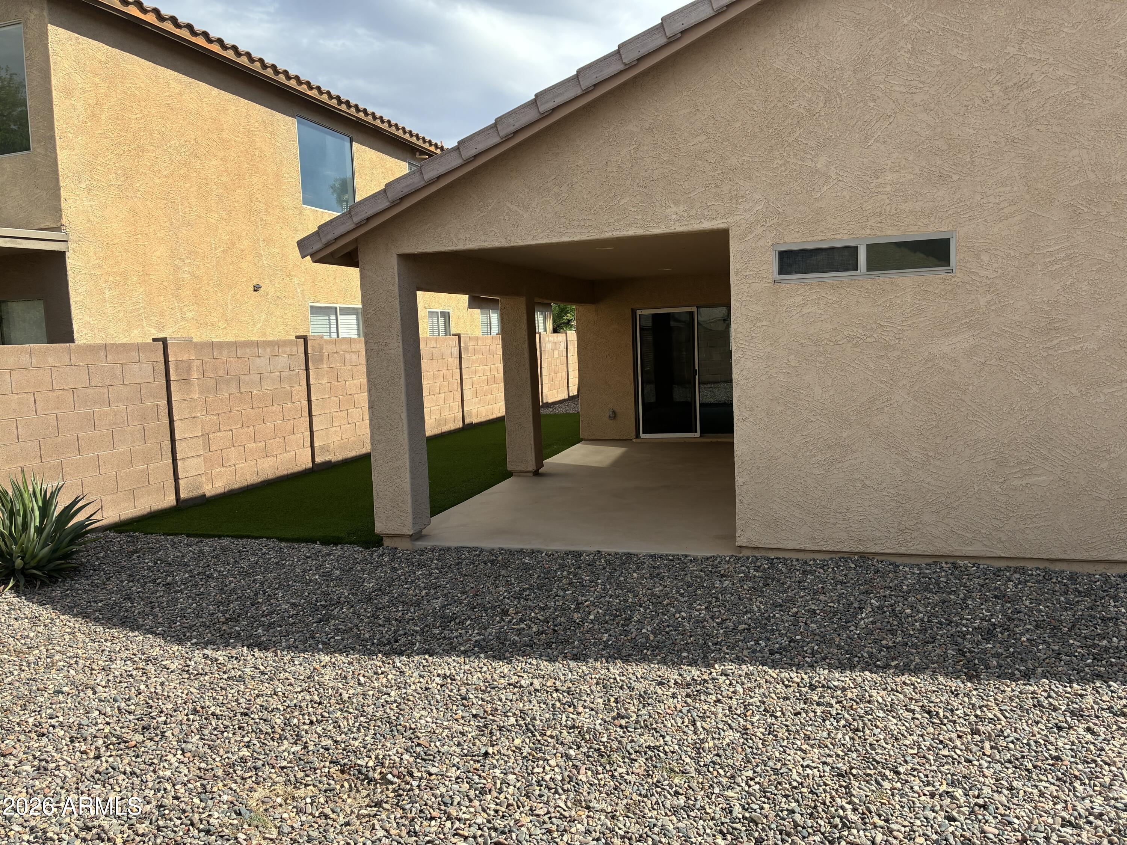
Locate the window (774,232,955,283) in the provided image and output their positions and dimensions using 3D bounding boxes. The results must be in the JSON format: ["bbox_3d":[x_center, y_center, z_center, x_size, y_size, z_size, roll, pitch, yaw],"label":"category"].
[{"bbox_3d":[2.078,-1.139,5.889,1.195,0.282,0.075,0,6,17],"label":"window"}]

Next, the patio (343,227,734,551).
[{"bbox_3d":[0.722,-0.574,9.698,3.044,2.504,6.346,0,6,17],"label":"patio"}]

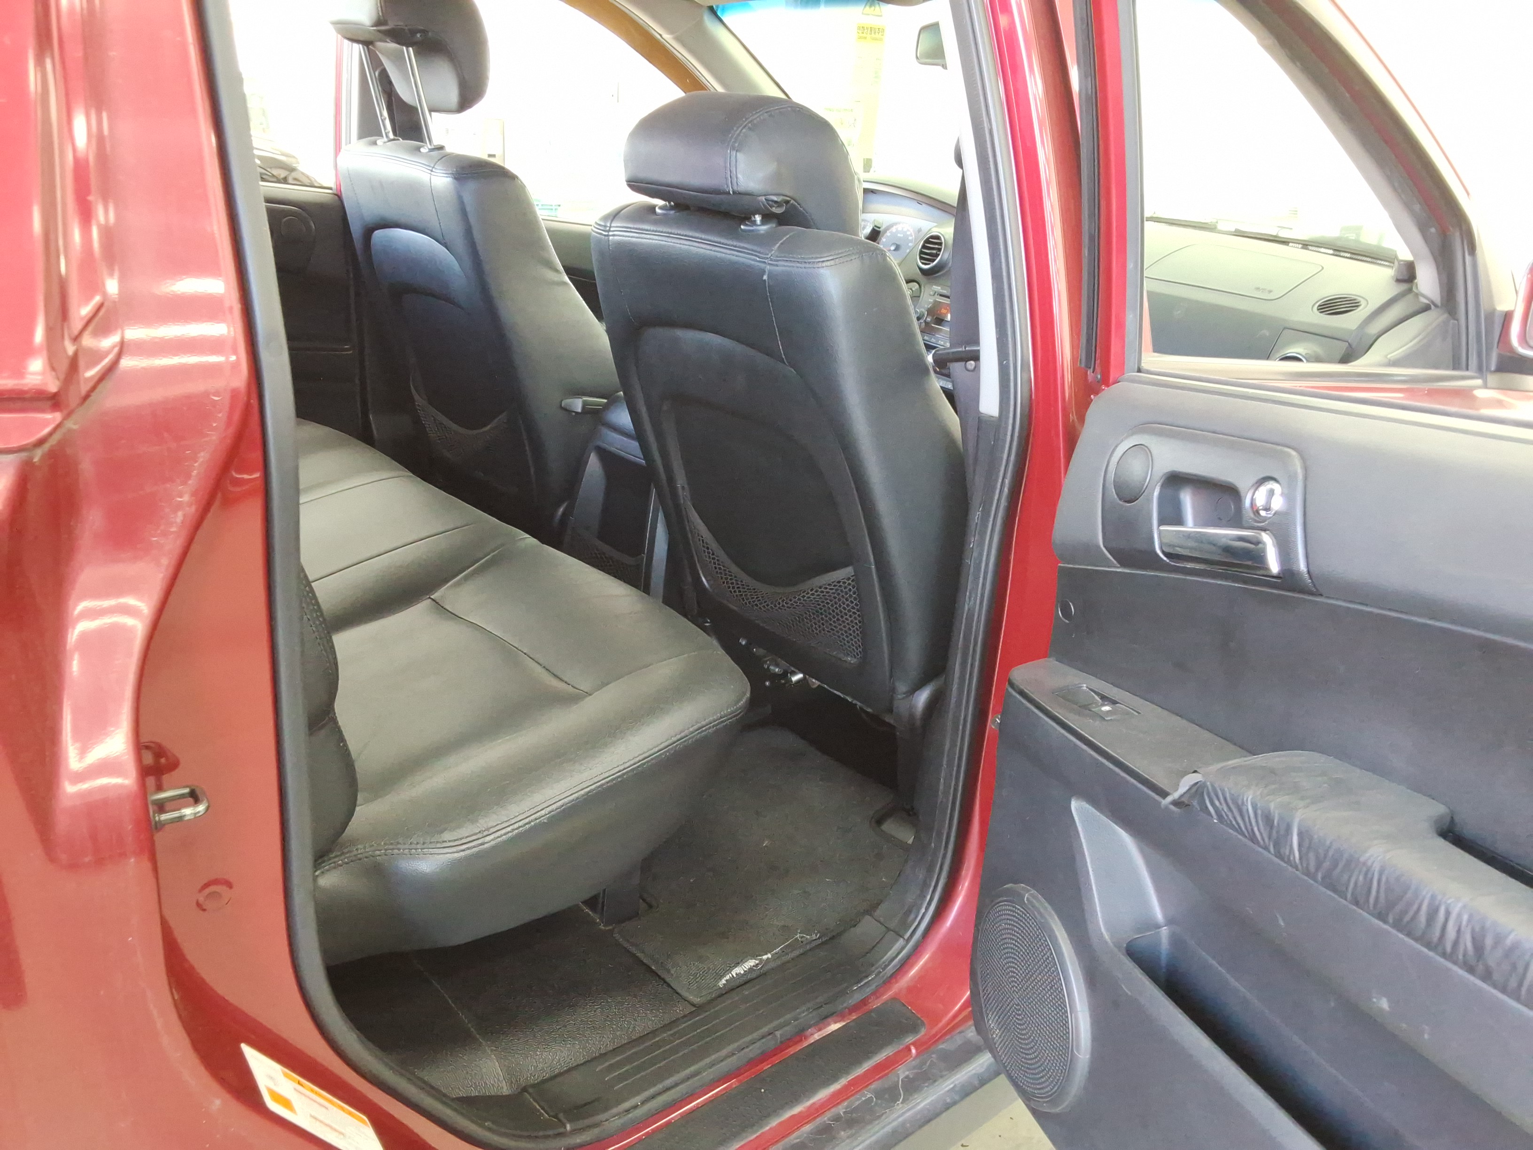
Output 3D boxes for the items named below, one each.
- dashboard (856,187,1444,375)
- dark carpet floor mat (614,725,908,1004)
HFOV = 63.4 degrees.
[{"bbox_3d":[0.554,-0.500,2.469,0.490,0.470,1.460,-11,25,-40],"label":"dashboard"},{"bbox_3d":[-0.030,0.343,1.624,0.529,0.020,0.479,-11,25,-40],"label":"dark carpet floor mat"}]

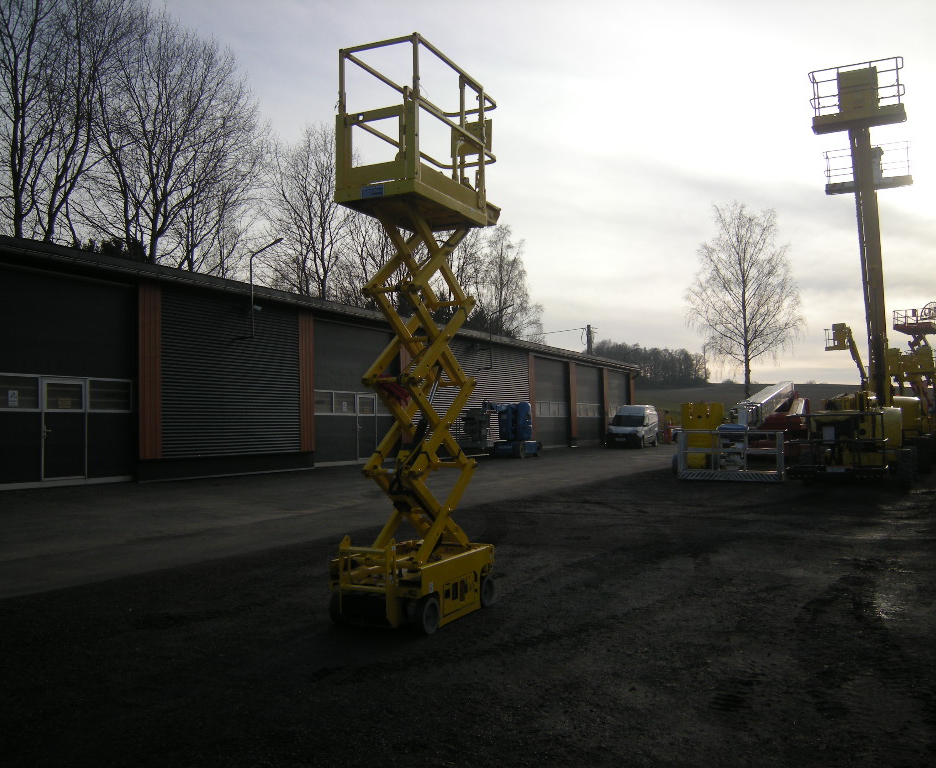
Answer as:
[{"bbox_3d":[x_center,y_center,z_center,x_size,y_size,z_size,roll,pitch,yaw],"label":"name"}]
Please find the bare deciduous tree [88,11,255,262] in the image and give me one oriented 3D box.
[{"bbox_3d":[-14.463,-7.509,40.000,8.600,20.800,8.600,-1,-3,0],"label":"bare deciduous tree"}]

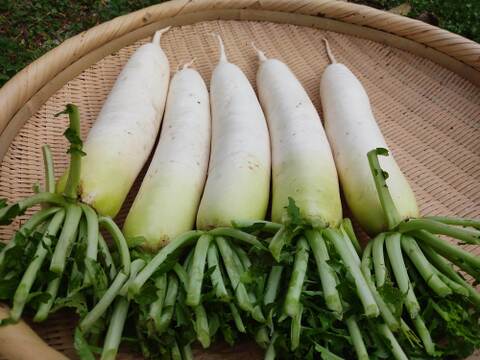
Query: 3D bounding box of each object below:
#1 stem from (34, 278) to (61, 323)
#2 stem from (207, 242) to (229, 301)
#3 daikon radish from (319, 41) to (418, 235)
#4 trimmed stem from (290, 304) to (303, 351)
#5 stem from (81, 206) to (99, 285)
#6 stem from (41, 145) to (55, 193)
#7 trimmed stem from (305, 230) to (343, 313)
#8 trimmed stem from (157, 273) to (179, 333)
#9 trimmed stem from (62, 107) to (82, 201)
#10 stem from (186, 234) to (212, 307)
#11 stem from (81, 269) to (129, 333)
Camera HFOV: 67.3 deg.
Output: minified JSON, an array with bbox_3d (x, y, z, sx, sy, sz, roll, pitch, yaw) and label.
[{"bbox_3d":[-0.169,0.102,0.324,0.012,0.012,0.047,9,68,6],"label":"stem"},{"bbox_3d":[-0.020,0.082,0.327,0.011,0.013,0.051,-9,64,-11],"label":"stem"},{"bbox_3d":[0.146,-0.079,0.473,0.076,0.065,0.340,-4,48,-1],"label":"daikon radish"},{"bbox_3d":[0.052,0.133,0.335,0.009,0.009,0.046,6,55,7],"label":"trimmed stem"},{"bbox_3d":[-0.155,0.065,0.367,0.010,0.015,0.082,-13,66,-8],"label":"stem"},{"bbox_3d":[-0.205,-0.012,0.387,0.009,0.009,0.066,-16,64,-13],"label":"stem"},{"bbox_3d":[0.073,0.077,0.315,0.013,0.011,0.077,-8,56,-6],"label":"trimmed stem"},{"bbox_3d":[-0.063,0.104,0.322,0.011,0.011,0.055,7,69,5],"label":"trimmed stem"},{"bbox_3d":[-0.188,-0.032,0.402,0.014,0.014,0.105,0,86,2],"label":"trimmed stem"},{"bbox_3d":[-0.039,0.087,0.349,0.011,0.011,0.070,3,54,5],"label":"stem"},{"bbox_3d":[-0.114,0.102,0.304,0.008,0.008,0.054,25,68,23],"label":"stem"}]

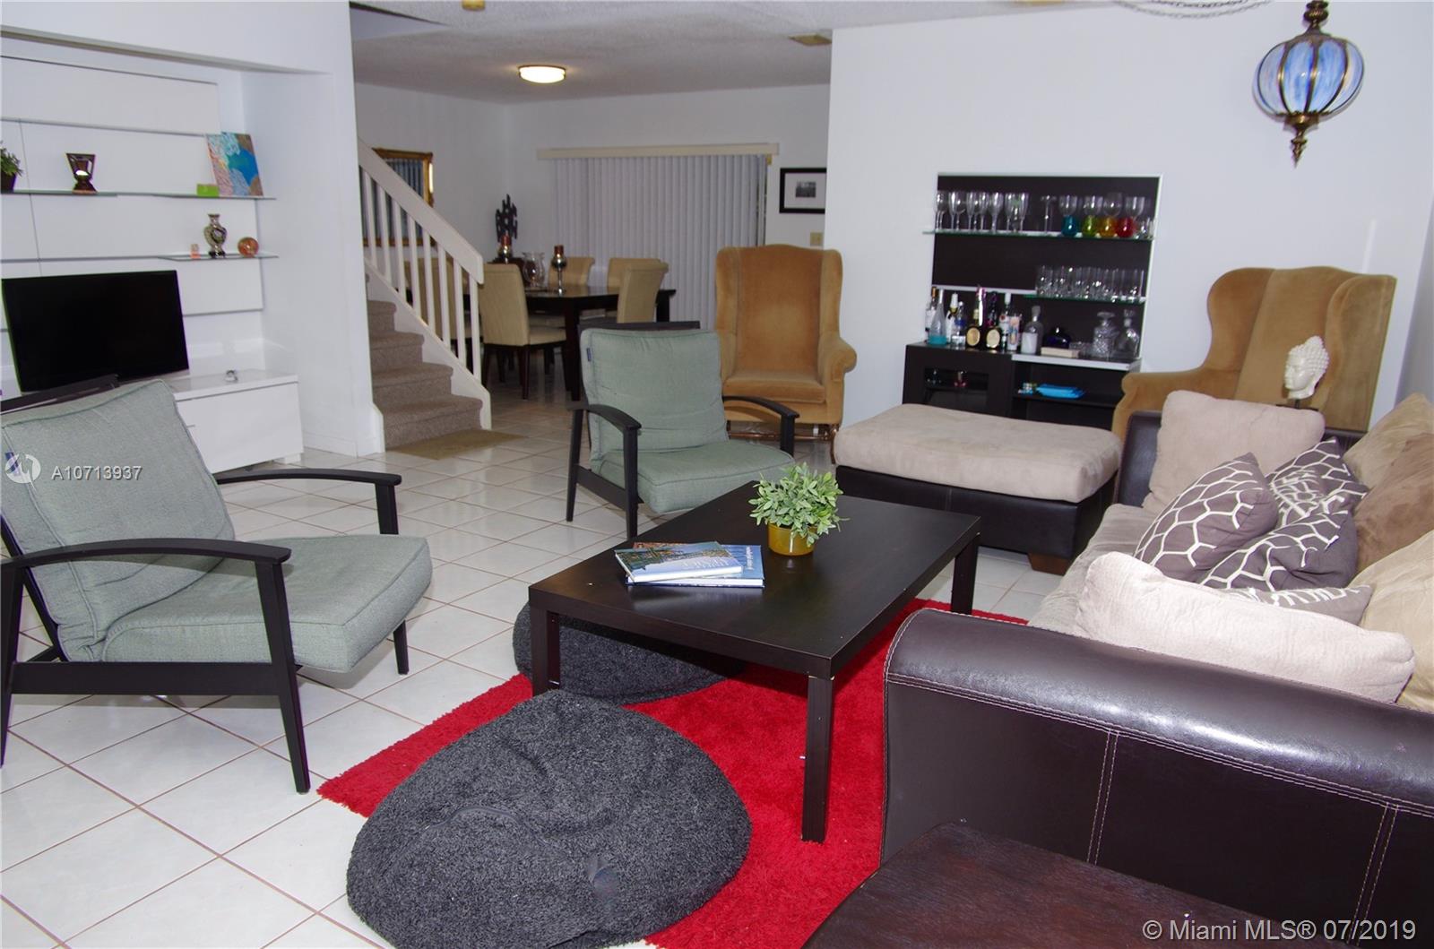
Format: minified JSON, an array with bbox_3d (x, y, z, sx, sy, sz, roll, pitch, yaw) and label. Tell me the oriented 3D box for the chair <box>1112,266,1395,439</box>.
[{"bbox_3d":[2.360,-0.343,4.356,0.790,1.210,0.800,-2,15,-12],"label":"chair"}]

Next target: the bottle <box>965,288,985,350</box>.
[{"bbox_3d":[1.469,-0.883,5.403,0.095,0.330,0.095,9,17,30],"label":"bottle"}]

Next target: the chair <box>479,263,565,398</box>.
[{"bbox_3d":[-1.475,-1.132,7.383,0.450,0.980,0.600,10,17,29],"label":"chair"}]

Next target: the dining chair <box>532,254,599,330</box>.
[{"bbox_3d":[-1.475,-1.476,8.702,0.450,0.980,0.600,10,17,29],"label":"dining chair"}]

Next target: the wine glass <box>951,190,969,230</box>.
[{"bbox_3d":[1.371,-1.496,5.399,0.088,0.220,0.088,10,17,29],"label":"wine glass"}]

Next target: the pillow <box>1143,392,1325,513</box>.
[{"bbox_3d":[1.602,-0.033,2.975,0.480,0.420,0.170,10,-3,29],"label":"pillow"}]

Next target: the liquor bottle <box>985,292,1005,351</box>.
[{"bbox_3d":[1.513,-0.825,5.147,0.090,0.315,0.090,10,17,29],"label":"liquor bottle"}]

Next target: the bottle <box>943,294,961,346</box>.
[{"bbox_3d":[1.353,-0.875,5.449,0.080,0.290,0.080,9,17,30],"label":"bottle"}]

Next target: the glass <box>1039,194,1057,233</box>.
[{"bbox_3d":[1.790,-1.404,5.149,0.090,0.190,0.090,9,17,30],"label":"glass"}]

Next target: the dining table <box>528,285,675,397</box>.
[{"bbox_3d":[-1.484,-1.200,8.079,1.750,0.765,1.330,10,17,29],"label":"dining table"}]

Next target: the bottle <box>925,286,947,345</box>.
[{"bbox_3d":[1.294,-0.916,5.553,0.092,0.315,0.092,9,17,30],"label":"bottle"}]

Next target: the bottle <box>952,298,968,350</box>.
[{"bbox_3d":[1.389,-0.855,5.449,0.085,0.275,0.085,10,17,29],"label":"bottle"}]

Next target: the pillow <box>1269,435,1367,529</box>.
[{"bbox_3d":[1.597,0.063,2.619,0.430,0.150,0.430,-33,3,33],"label":"pillow"}]

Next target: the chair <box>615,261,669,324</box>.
[{"bbox_3d":[-0.775,-1.171,7.666,0.620,1.030,0.460,10,17,29],"label":"chair"}]

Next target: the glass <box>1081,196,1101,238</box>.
[{"bbox_3d":[1.988,-1.365,5.052,0.092,0.215,0.092,10,17,29],"label":"glass"}]

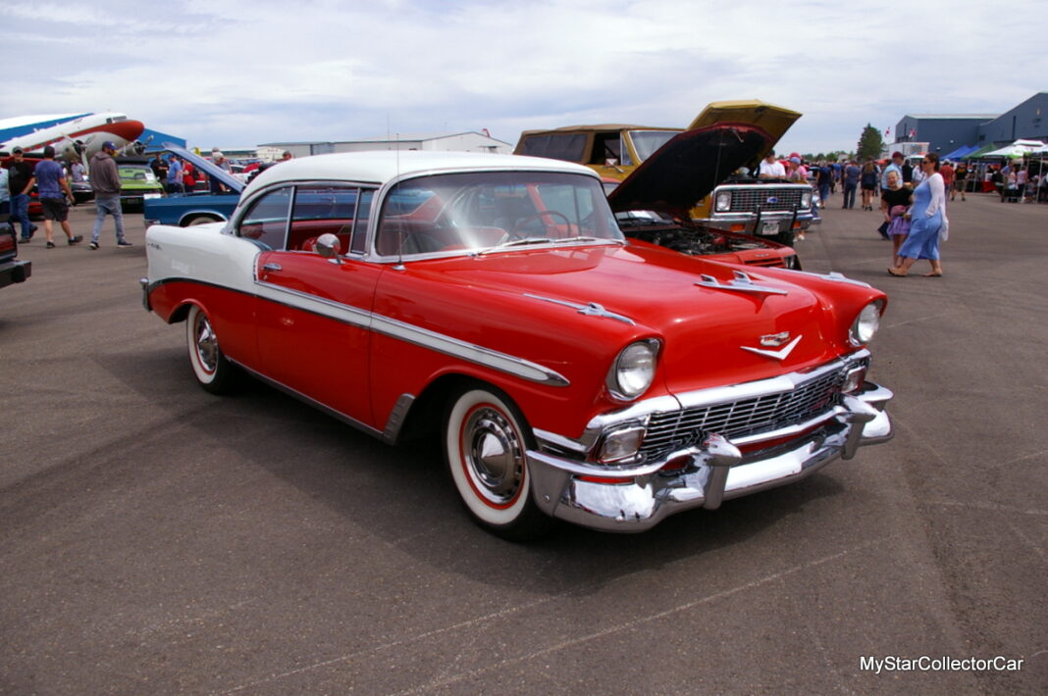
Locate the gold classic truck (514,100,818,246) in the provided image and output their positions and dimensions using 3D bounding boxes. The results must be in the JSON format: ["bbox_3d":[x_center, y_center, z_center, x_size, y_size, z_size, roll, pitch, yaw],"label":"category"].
[{"bbox_3d":[1.762,-2.327,11.378,2.000,2.260,4.700,-8,15,-33],"label":"gold classic truck"}]

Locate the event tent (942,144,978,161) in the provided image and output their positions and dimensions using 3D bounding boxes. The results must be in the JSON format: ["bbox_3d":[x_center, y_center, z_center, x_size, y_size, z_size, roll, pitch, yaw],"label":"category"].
[{"bbox_3d":[28.580,-11.683,50.651,3.300,3.100,3.300,5,14,21],"label":"event tent"}]

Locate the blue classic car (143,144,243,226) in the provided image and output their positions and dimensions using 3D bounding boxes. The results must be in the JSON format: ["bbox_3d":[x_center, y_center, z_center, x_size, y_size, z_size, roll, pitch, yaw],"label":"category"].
[{"bbox_3d":[-3.710,-2.635,13.767,5.150,1.760,1.920,-4,14,-18],"label":"blue classic car"}]

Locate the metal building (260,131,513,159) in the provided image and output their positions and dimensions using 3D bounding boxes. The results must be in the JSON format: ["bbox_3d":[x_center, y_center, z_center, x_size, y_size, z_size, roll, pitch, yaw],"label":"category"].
[{"bbox_3d":[-20.012,-26.522,108.912,33.500,5.700,17.500,10,16,36],"label":"metal building"}]

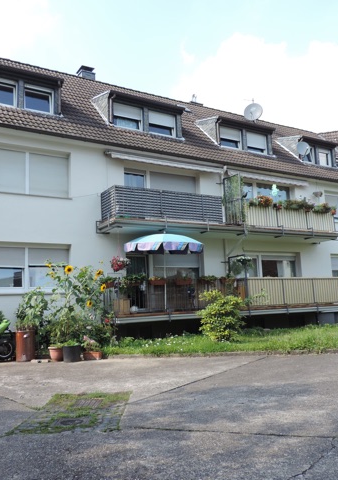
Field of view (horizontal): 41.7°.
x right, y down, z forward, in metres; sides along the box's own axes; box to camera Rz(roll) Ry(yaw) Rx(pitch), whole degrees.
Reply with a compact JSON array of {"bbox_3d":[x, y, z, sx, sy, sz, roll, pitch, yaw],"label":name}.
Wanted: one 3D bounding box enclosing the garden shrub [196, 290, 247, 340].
[{"bbox_3d":[1.533,2.217,13.016,1.380,1.437,1.300,-3,-8,6],"label":"garden shrub"}]

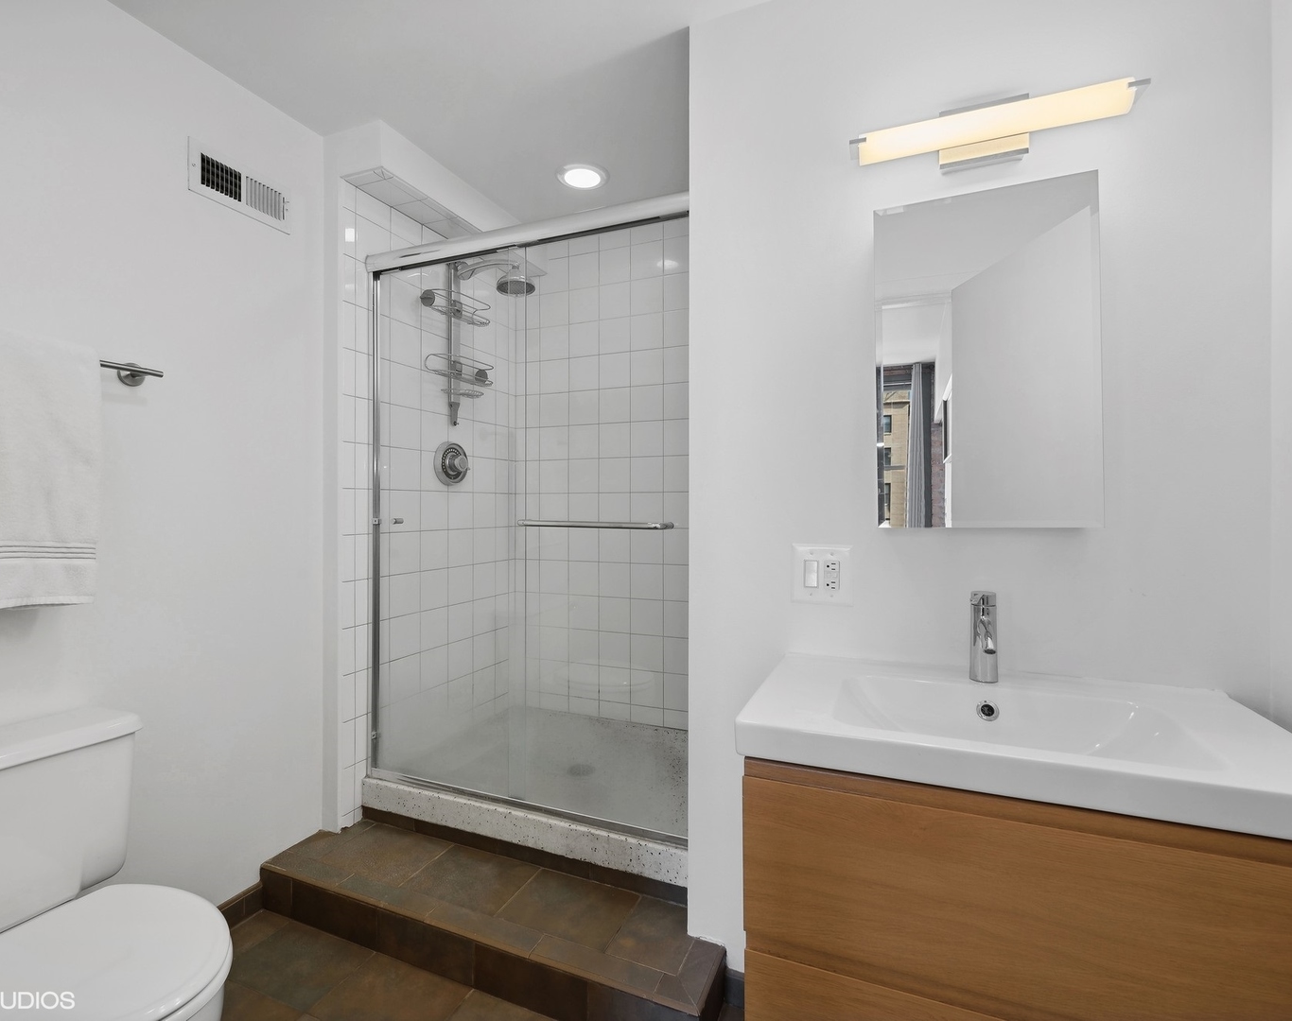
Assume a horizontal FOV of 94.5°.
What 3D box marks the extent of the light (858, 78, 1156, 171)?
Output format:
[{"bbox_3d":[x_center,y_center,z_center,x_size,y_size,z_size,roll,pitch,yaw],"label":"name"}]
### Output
[{"bbox_3d":[0.697,-0.792,1.227,0.520,0.125,0.097,0,0,22],"label":"light"}]

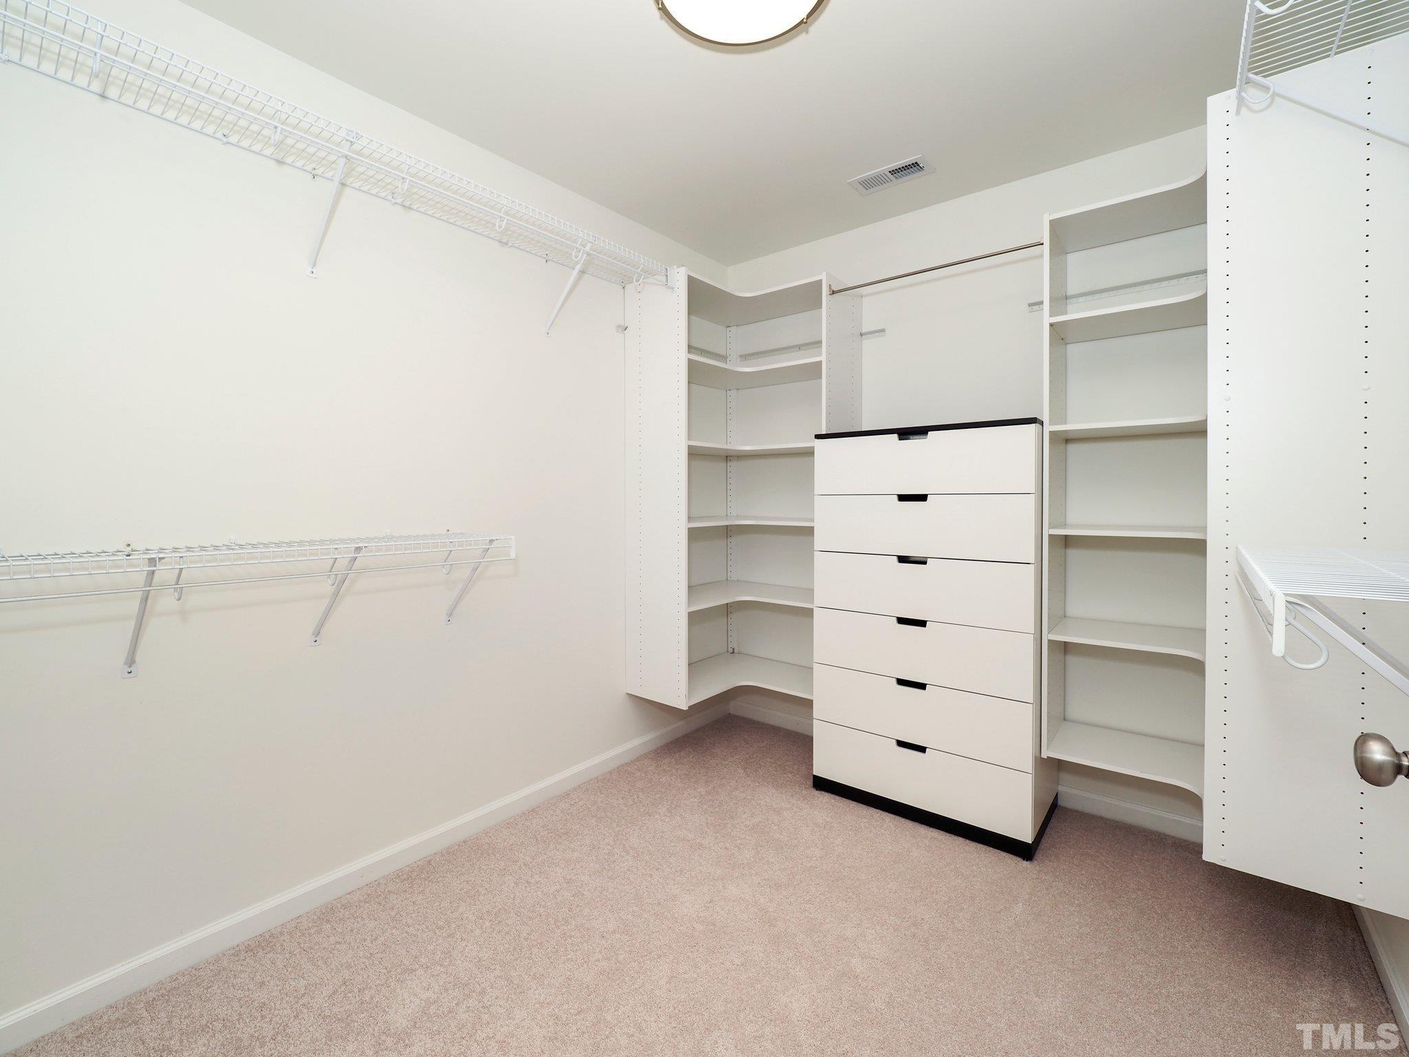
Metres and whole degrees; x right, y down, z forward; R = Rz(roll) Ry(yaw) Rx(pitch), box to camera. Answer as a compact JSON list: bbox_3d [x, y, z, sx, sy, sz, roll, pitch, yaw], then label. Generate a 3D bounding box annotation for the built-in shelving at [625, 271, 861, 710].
[{"bbox_3d":[0.196,-0.164,2.659,0.803,1.844,0.777,1,2,39],"label":"built-in shelving"}]

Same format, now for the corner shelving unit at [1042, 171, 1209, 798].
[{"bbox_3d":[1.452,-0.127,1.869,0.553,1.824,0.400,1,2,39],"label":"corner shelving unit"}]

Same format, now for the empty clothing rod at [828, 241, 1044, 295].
[{"bbox_3d":[0.840,-0.978,2.166,0.794,0.032,0.030,1,2,39],"label":"empty clothing rod"}]

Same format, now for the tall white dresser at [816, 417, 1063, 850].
[{"bbox_3d":[0.907,0.355,2.274,0.797,1.446,0.458,1,2,39],"label":"tall white dresser"}]

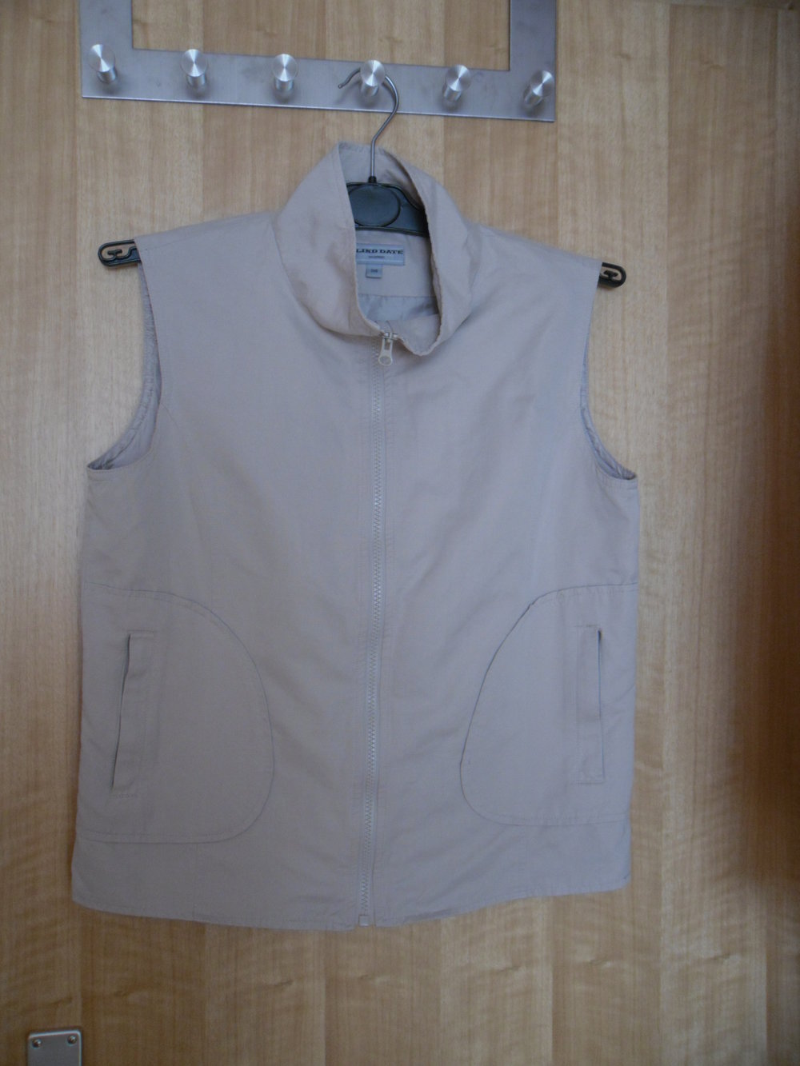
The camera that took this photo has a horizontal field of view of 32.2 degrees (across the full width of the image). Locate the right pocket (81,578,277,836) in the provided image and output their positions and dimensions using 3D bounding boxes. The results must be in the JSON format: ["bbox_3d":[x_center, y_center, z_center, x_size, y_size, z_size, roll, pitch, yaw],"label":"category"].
[{"bbox_3d":[-0.176,0.141,1.092,0.153,0.202,0.025,0,2,-5],"label":"right pocket"}]

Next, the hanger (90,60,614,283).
[{"bbox_3d":[-0.024,-0.290,1.116,0.430,0.172,0.025,0,2,-10],"label":"hanger"}]

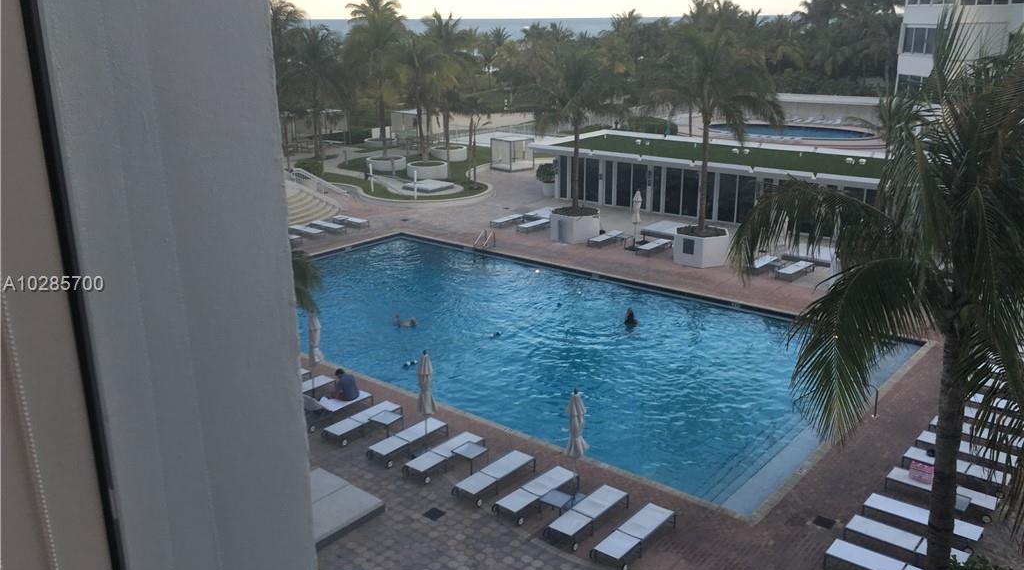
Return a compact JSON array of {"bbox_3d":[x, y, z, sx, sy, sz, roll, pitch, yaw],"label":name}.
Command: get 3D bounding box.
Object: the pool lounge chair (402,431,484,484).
[{"bbox_3d":[-1.511,3.967,19.594,0.620,0.345,2.020,14,22,38],"label":"pool lounge chair"}]

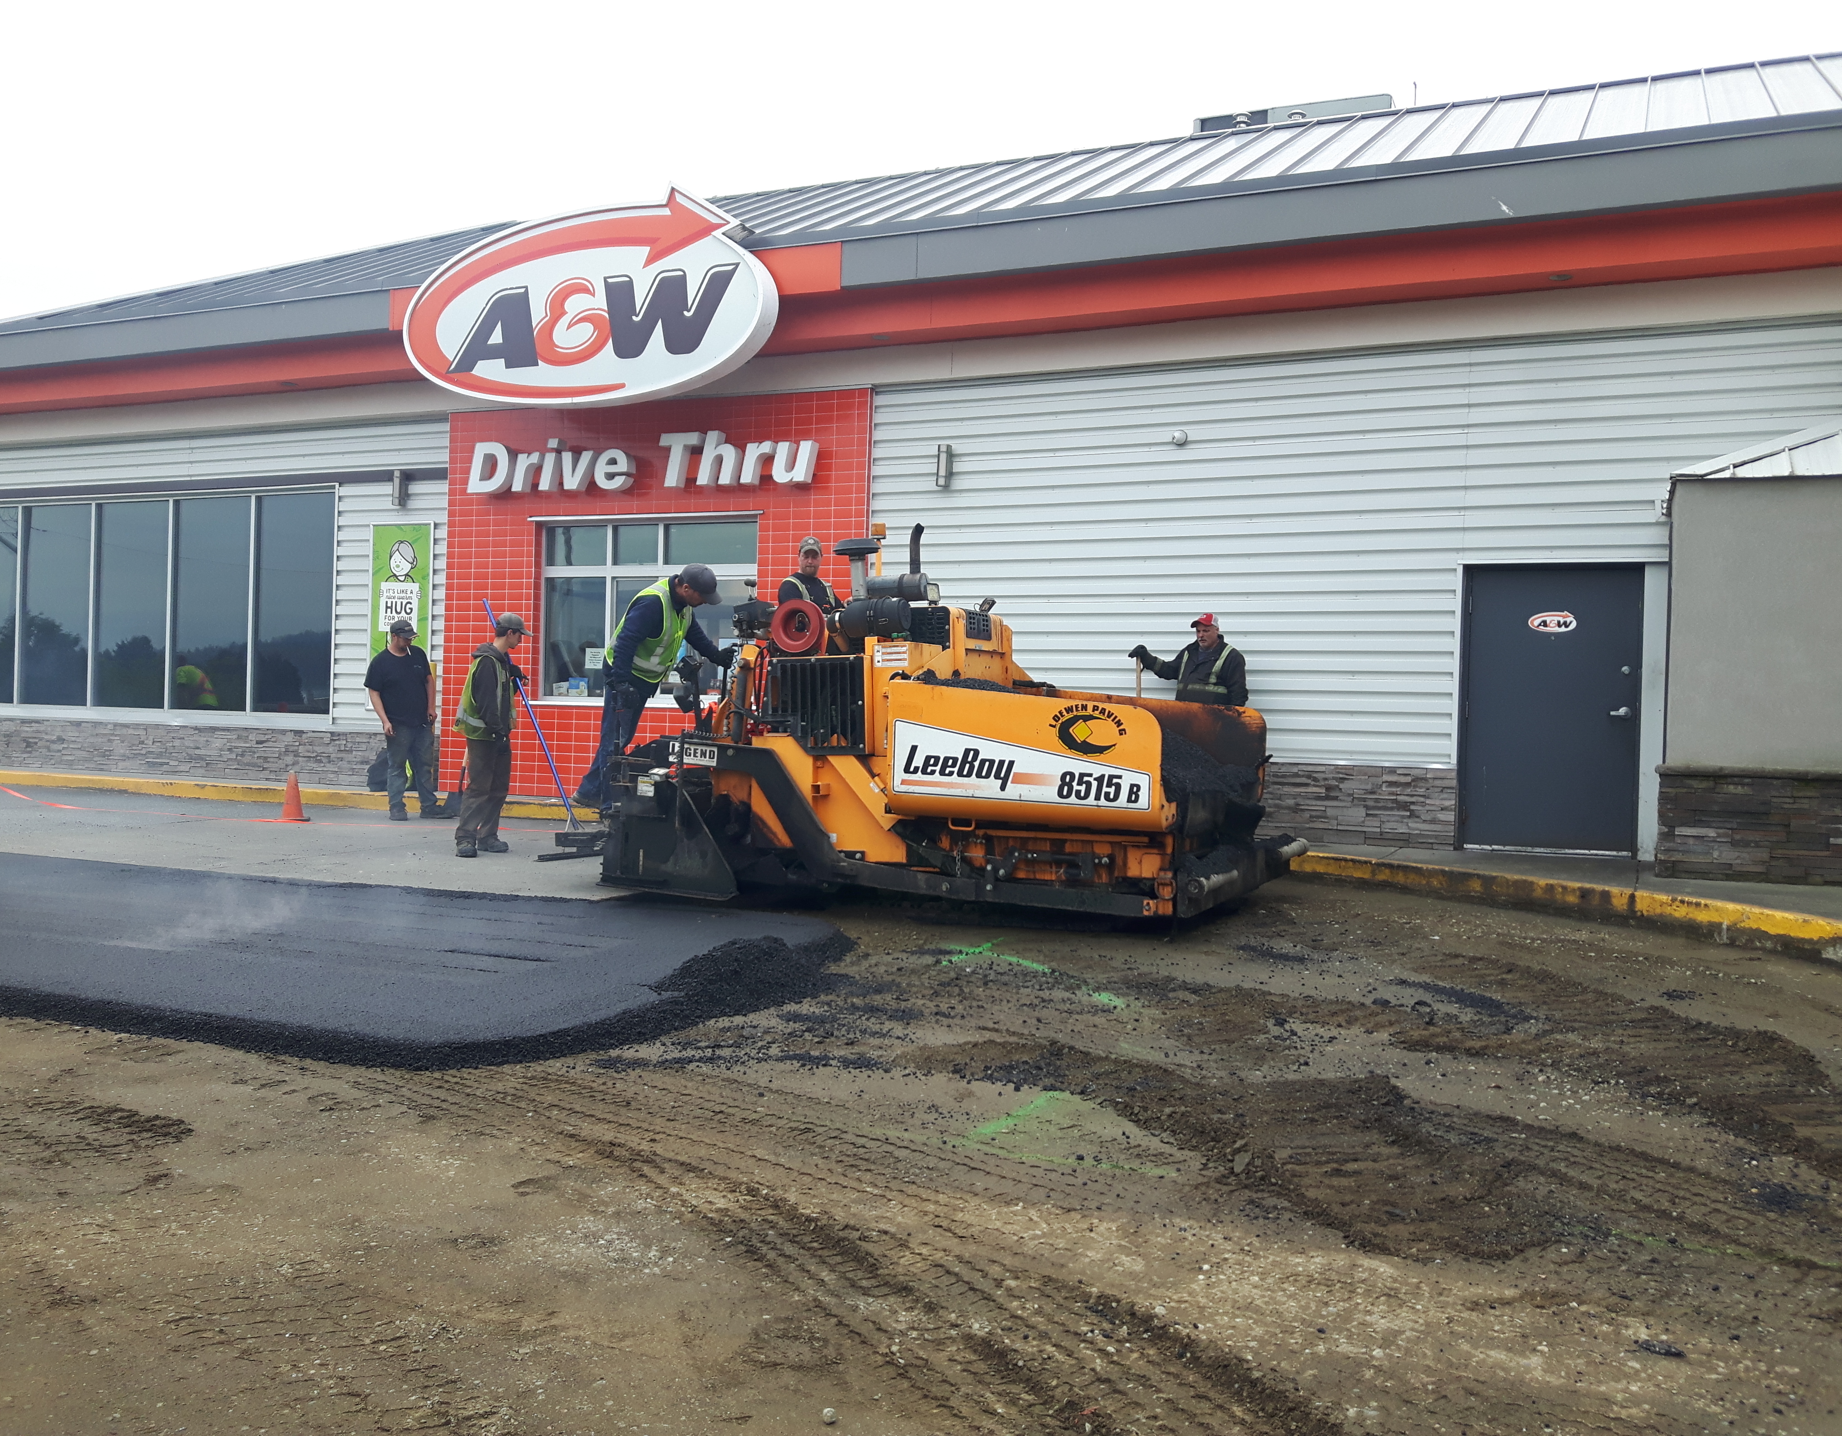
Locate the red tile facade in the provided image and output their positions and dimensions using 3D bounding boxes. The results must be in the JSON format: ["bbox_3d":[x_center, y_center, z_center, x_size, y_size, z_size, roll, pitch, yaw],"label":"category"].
[{"bbox_3d":[-2.741,-1.122,16.858,5.070,3.920,0.200,1,0,27],"label":"red tile facade"}]

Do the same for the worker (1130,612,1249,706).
[{"bbox_3d":[2.045,0.073,13.200,0.850,1.770,0.500,1,0,14],"label":"worker"}]

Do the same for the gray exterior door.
[{"bbox_3d":[4.757,-0.079,13.007,1.270,2.170,0.100,1,0,27],"label":"gray exterior door"}]

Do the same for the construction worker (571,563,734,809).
[{"bbox_3d":[-1.773,-0.210,11.200,0.950,1.600,0.600,1,0,26],"label":"construction worker"}]

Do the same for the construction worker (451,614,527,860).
[{"bbox_3d":[-3.119,0.118,12.350,0.470,1.780,0.500,1,0,18],"label":"construction worker"}]

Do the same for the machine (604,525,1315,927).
[{"bbox_3d":[0.318,-0.082,11.159,3.950,2.330,2.600,1,0,23],"label":"machine"}]

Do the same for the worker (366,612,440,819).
[{"bbox_3d":[-4.768,0.013,15.700,0.620,1.850,0.450,1,0,-27],"label":"worker"}]

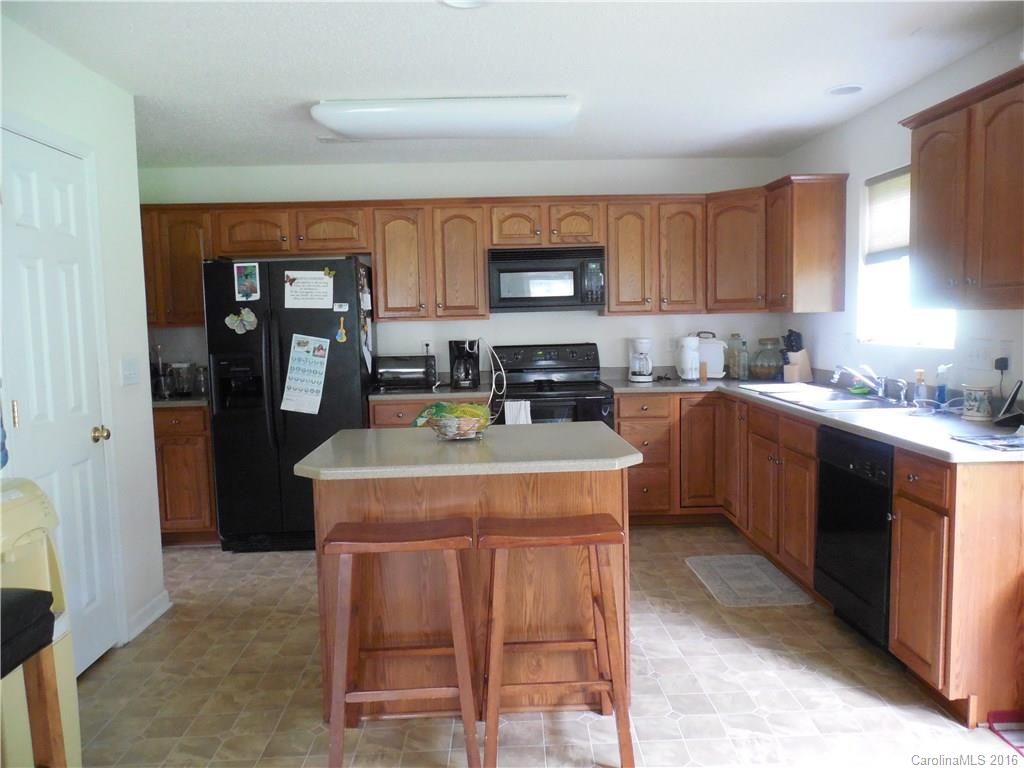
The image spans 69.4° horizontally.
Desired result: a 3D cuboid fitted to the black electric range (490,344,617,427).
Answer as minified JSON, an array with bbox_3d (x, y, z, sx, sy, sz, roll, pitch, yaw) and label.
[{"bbox_3d":[0.253,0.352,4.907,0.762,1.185,0.660,-2,5,-2],"label":"black electric range"}]

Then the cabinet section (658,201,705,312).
[{"bbox_3d":[1.112,-0.838,4.991,0.330,0.730,0.320,-1,5,-2],"label":"cabinet section"}]

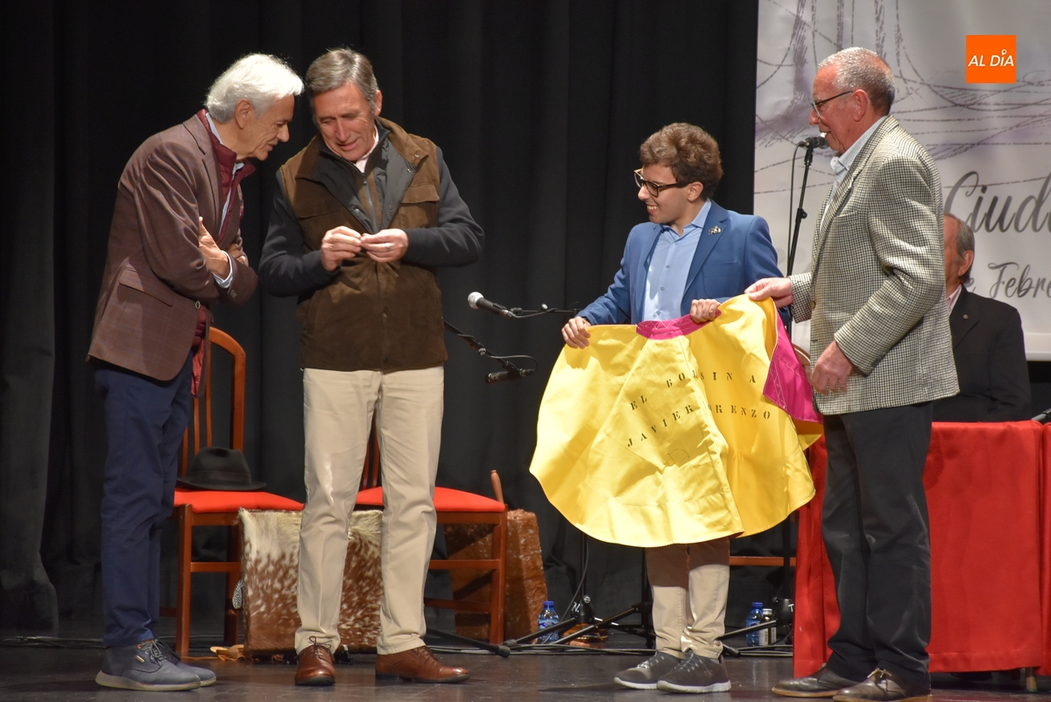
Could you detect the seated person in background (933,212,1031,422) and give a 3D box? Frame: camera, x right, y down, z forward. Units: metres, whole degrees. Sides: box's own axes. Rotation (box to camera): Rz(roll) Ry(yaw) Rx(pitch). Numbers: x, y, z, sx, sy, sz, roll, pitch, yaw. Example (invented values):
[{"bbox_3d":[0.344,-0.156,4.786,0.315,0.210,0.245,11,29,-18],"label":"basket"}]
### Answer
[{"bbox_3d":[1.245,0.255,16.500,0.540,1.330,0.750,1,1,14],"label":"seated person in background"}]

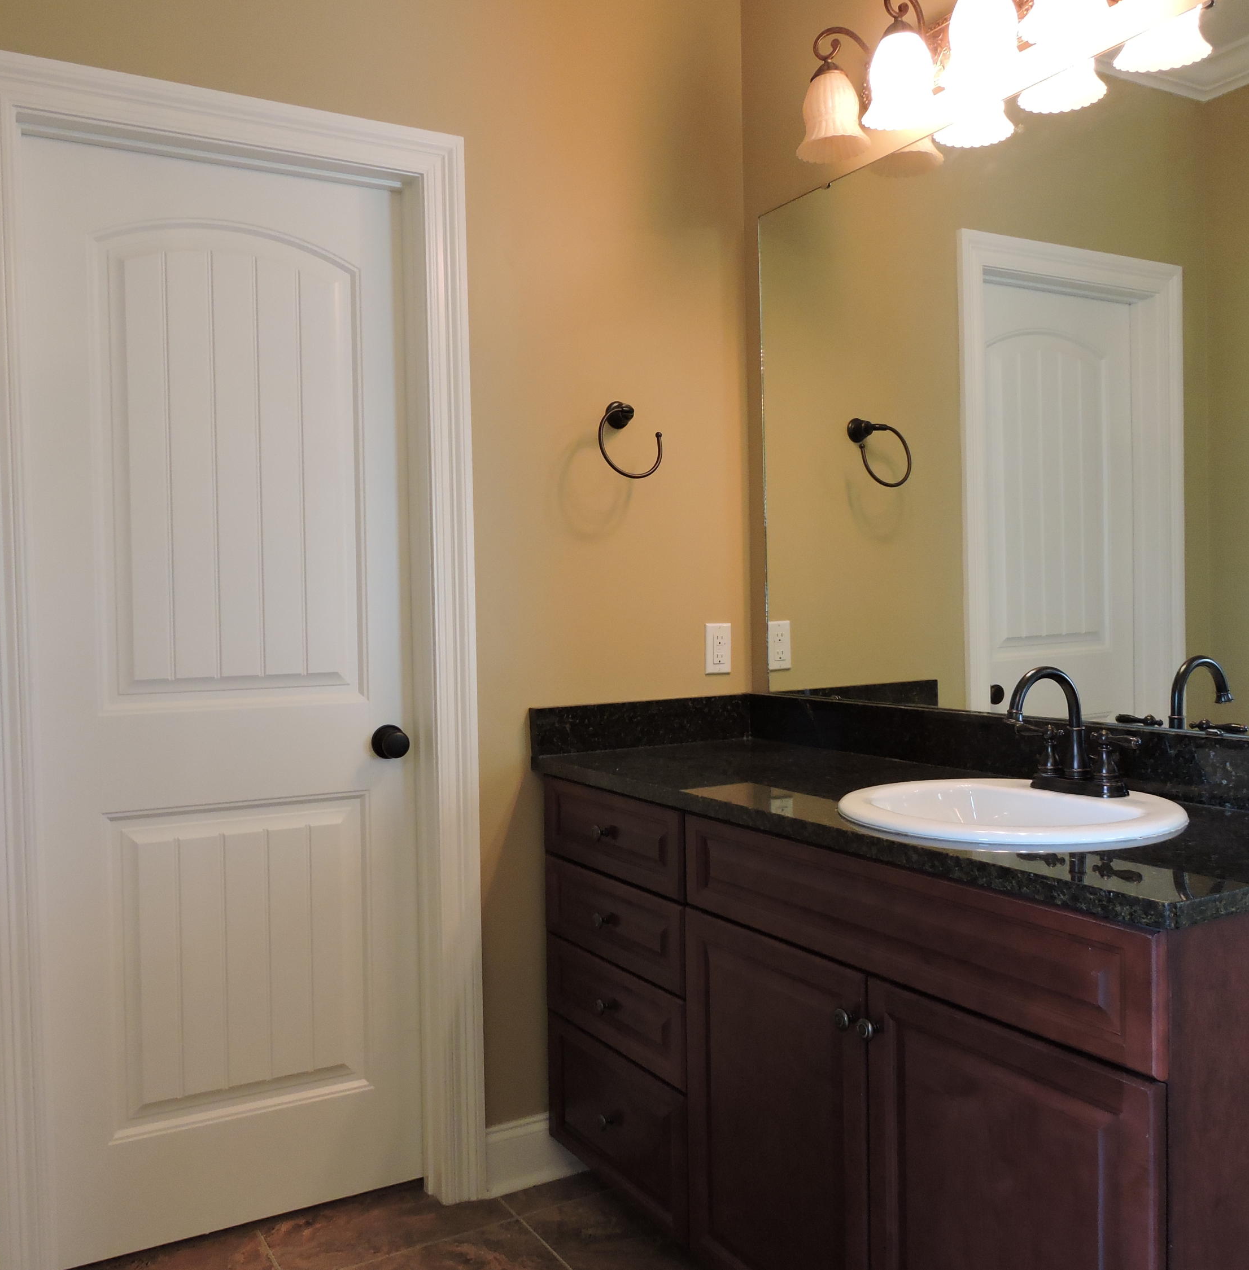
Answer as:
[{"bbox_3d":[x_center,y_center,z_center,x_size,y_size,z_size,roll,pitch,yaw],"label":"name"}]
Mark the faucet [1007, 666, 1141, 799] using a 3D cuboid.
[{"bbox_3d":[0.640,0.142,1.762,0.173,0.191,0.236,-2,2,-30],"label":"faucet"}]

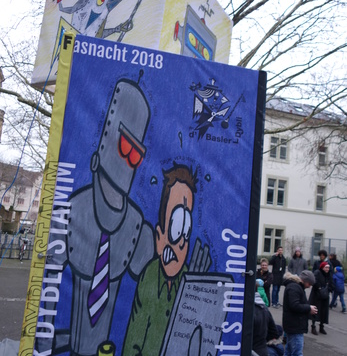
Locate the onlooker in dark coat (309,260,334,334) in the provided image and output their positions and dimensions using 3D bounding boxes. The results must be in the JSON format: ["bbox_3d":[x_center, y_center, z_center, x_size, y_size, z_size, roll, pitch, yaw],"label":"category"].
[{"bbox_3d":[3.451,2.774,9.400,0.550,1.640,0.420,8,-7,-27],"label":"onlooker in dark coat"}]

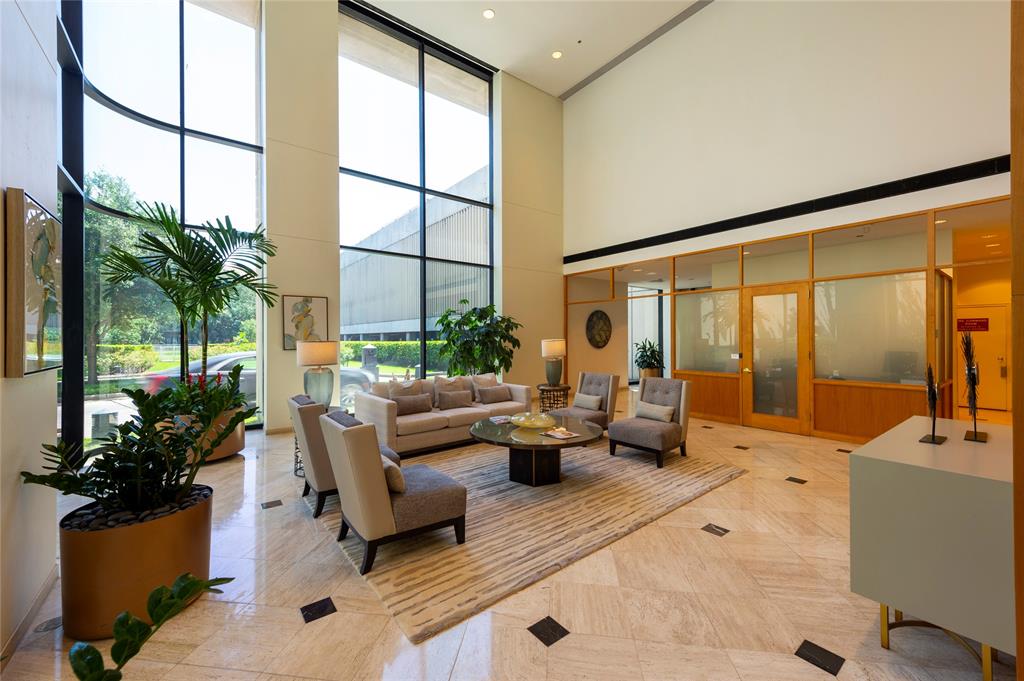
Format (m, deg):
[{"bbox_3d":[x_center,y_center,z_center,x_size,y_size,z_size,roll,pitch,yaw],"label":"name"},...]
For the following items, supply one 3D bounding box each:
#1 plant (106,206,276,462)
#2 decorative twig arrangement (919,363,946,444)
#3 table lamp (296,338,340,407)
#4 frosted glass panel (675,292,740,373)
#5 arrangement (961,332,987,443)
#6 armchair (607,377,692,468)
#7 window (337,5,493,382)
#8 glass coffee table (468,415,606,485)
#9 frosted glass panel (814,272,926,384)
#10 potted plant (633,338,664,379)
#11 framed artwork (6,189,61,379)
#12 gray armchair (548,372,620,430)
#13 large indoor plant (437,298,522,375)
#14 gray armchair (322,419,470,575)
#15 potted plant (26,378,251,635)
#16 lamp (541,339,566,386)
[{"bbox_3d":[-3.831,-0.076,4.885,1.500,2.960,1.550,0,0,-39],"label":"plant"},{"bbox_3d":[2.308,0.339,2.178,0.200,0.420,0.090,0,0,-39],"label":"decorative twig arrangement"},{"bbox_3d":[-2.115,0.379,4.332,0.398,0.771,0.398,0,0,-38],"label":"table lamp"},{"bbox_3d":[3.409,-0.152,7.011,0.040,1.405,1.103,0,0,-39],"label":"frosted glass panel"},{"bbox_3d":[2.583,0.244,2.219,0.312,0.584,0.099,0,0,-38],"label":"arrangement"},{"bbox_3d":[1.716,0.949,4.869,0.790,0.910,0.660,0,0,-41],"label":"armchair"},{"bbox_3d":[-1.778,-2.281,7.957,3.422,7.370,0.120,0,0,-38],"label":"window"},{"bbox_3d":[0.255,1.159,4.114,1.370,0.500,1.370,0,0,0],"label":"glass coffee table"},{"bbox_3d":[4.669,-0.131,5.254,0.040,1.410,1.118,0,0,-38],"label":"frosted glass panel"},{"bbox_3d":[4.252,0.666,12.270,0.860,1.480,0.860,0,0,-38],"label":"potted plant"},{"bbox_3d":[-2.415,-0.258,2.029,0.060,0.830,0.680,0,0,-39],"label":"framed artwork"},{"bbox_3d":[1.017,0.945,5.665,0.816,0.902,0.639,0,0,-38],"label":"gray armchair"},{"bbox_3d":[-0.625,0.305,7.669,1.349,2.187,1.349,0,0,-38],"label":"large indoor plant"},{"bbox_3d":[-0.844,0.968,2.789,0.809,0.900,0.650,0,0,-38],"label":"gray armchair"},{"bbox_3d":[-1.989,0.797,2.160,0.900,1.250,0.920,0,0,-39],"label":"potted plant"},{"bbox_3d":[0.687,0.358,6.533,0.398,0.767,0.398,0,0,0],"label":"lamp"}]

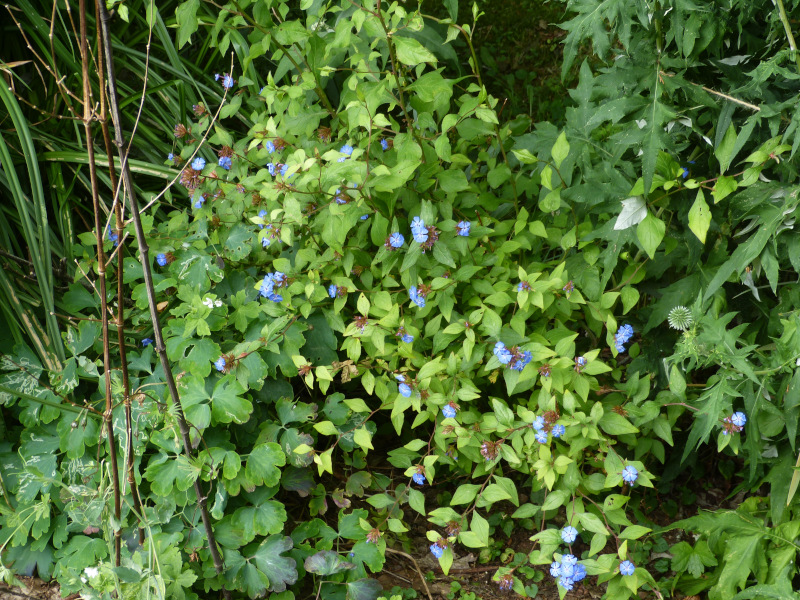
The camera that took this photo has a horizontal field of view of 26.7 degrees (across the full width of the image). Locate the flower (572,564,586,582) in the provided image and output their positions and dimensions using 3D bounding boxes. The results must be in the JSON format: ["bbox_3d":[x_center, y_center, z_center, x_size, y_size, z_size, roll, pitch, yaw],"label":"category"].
[{"bbox_3d":[0.220,0.336,2.070,0.019,0.020,0.010,-21,-1,-32],"label":"flower"}]

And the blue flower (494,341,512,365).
[{"bbox_3d":[0.140,0.072,2.300,0.027,0.028,0.020,6,26,14],"label":"blue flower"}]

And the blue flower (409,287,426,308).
[{"bbox_3d":[0.025,-0.004,2.380,0.024,0.025,0.018,9,26,18],"label":"blue flower"}]

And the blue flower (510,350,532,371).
[{"bbox_3d":[0.168,0.084,2.330,0.028,0.022,0.018,-6,26,-14],"label":"blue flower"}]

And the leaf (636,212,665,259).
[{"bbox_3d":[0.349,-0.090,2.350,0.039,0.059,0.024,0,25,0],"label":"leaf"}]

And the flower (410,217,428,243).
[{"bbox_3d":[0.028,-0.100,2.400,0.026,0.032,0.019,6,26,14],"label":"flower"}]

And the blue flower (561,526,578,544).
[{"bbox_3d":[0.209,0.290,2.080,0.020,0.010,0.020,0,66,0],"label":"blue flower"}]

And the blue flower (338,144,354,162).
[{"bbox_3d":[-0.081,-0.221,2.540,0.023,0.022,0.017,0,25,0],"label":"blue flower"}]

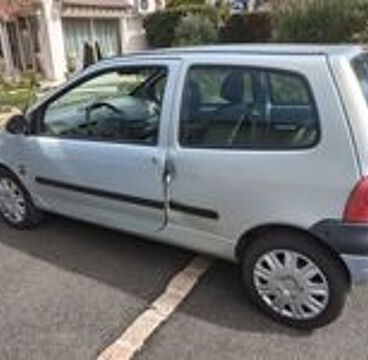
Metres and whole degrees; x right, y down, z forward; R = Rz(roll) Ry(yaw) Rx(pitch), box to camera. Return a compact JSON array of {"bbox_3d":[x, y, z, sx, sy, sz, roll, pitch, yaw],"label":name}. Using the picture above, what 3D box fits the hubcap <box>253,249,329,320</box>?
[{"bbox_3d":[0.536,0.530,1.897,0.385,0.385,0.050,11,22,32],"label":"hubcap"}]

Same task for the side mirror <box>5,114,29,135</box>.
[{"bbox_3d":[-1.167,-0.386,2.623,0.110,0.140,0.180,11,22,32],"label":"side mirror"}]

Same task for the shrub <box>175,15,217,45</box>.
[{"bbox_3d":[0.386,-3.913,11.314,1.350,2.000,1.350,-1,18,0],"label":"shrub"}]

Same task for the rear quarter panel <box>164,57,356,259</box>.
[{"bbox_3d":[0.355,-0.065,1.867,1.020,1.060,0.230,11,22,32],"label":"rear quarter panel"}]

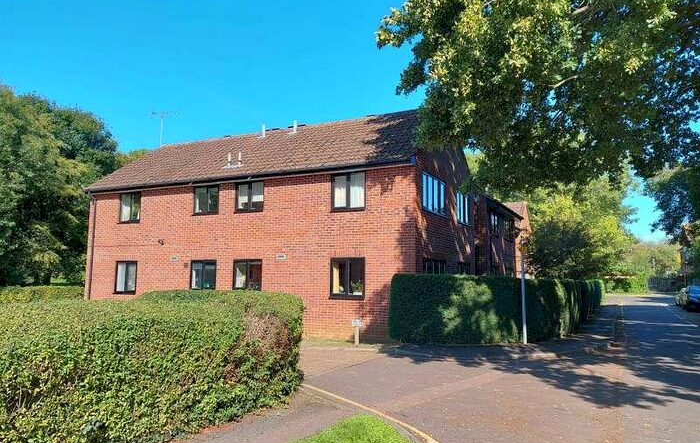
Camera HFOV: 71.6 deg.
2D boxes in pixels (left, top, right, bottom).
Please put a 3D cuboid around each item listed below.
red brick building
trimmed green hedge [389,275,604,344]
[{"bbox_3d":[-0.799,0.377,22.002,14.050,7.910,14.500,-3,-8,25],"label":"red brick building"},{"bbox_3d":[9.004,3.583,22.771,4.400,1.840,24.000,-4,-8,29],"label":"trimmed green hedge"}]

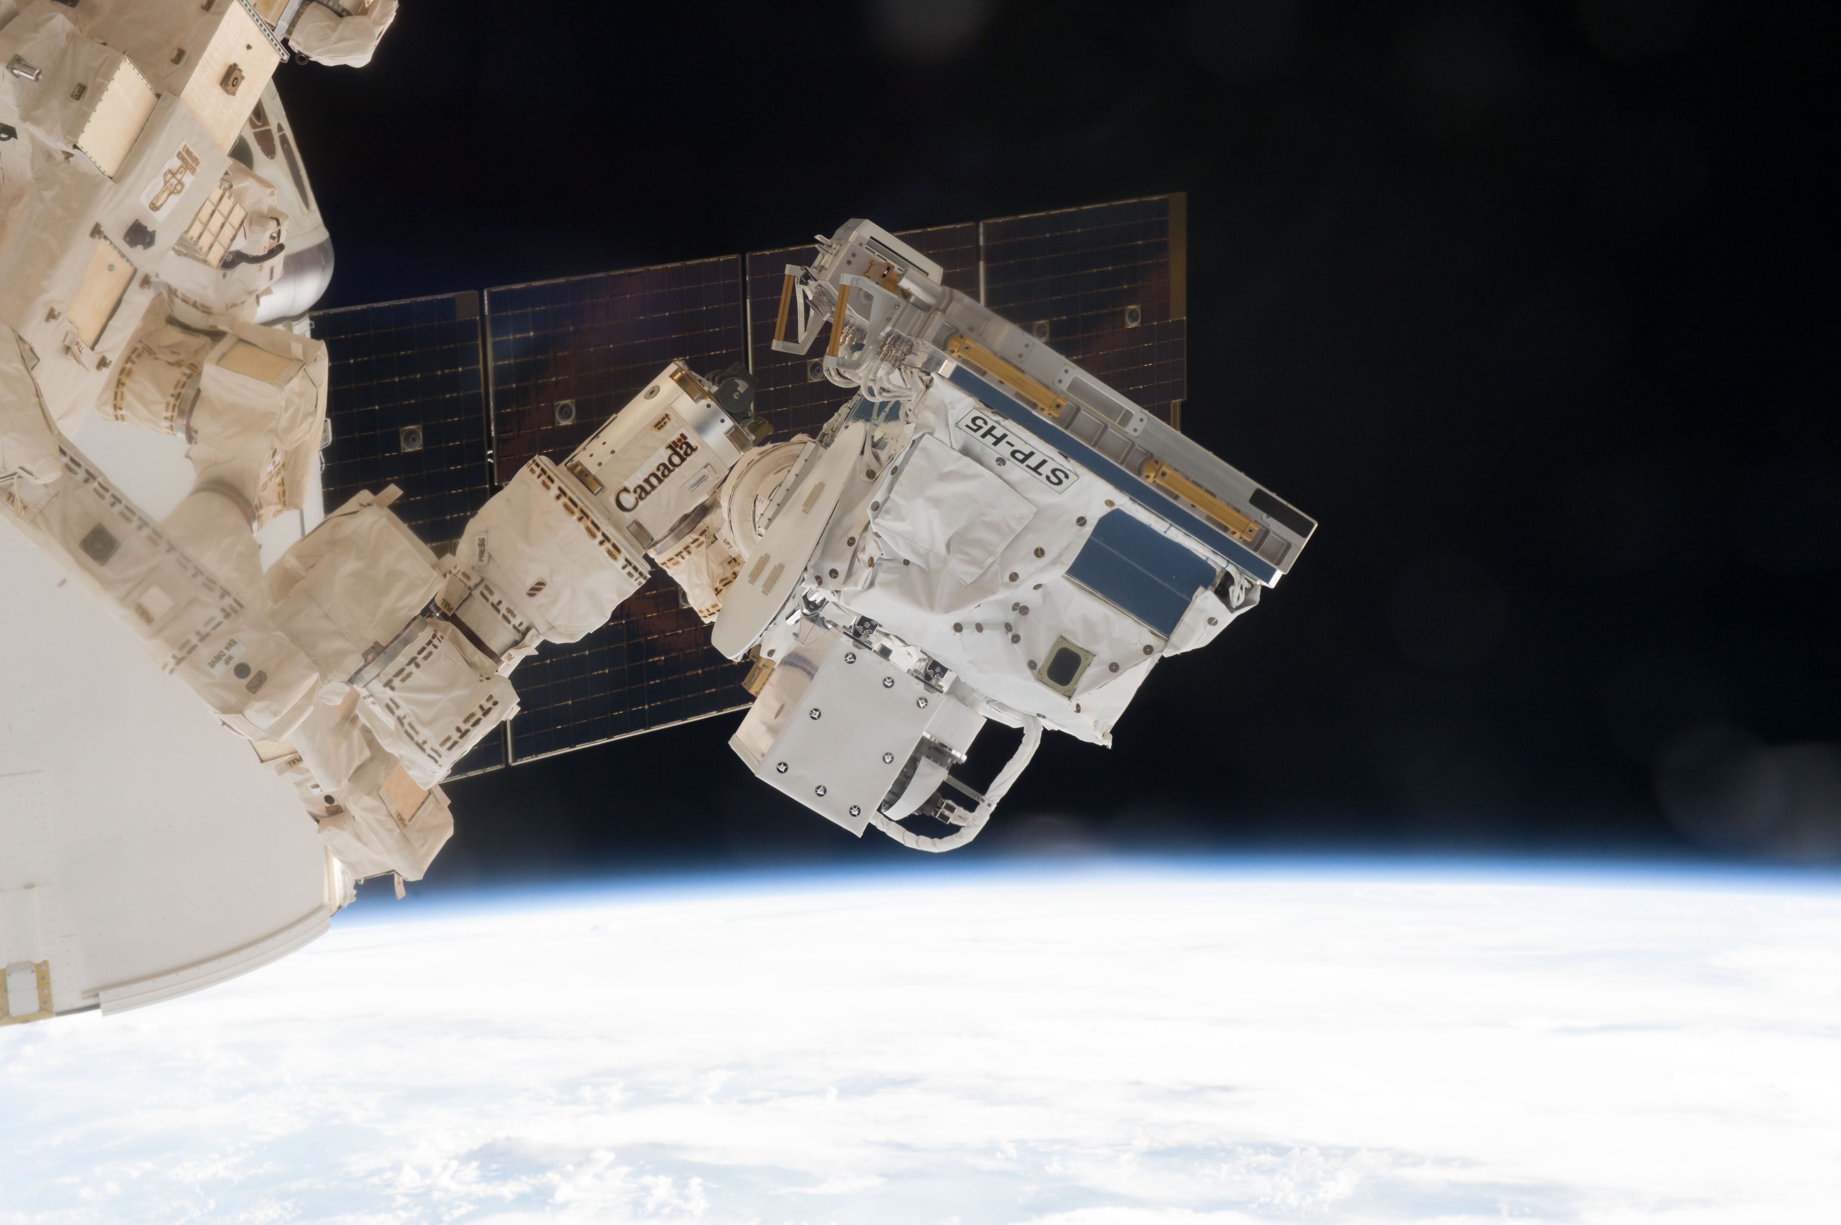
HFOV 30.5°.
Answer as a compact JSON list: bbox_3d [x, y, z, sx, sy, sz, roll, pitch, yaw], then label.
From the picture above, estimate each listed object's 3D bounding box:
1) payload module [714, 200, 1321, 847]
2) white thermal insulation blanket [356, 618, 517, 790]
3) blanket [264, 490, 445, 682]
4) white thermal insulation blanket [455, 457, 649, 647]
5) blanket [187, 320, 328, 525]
[{"bbox_3d":[0.026,-0.099,7.960,1.130,1.170,1.150,32,0,-14],"label":"payload module"},{"bbox_3d":[-1.162,0.219,8.100,0.300,0.310,0.320,-38,0,0],"label":"white thermal insulation blanket"},{"bbox_3d":[-1.364,-0.071,8.150,0.350,0.320,0.350,-38,0,0],"label":"blanket"},{"bbox_3d":[-0.872,-0.138,8.000,0.330,0.385,0.380,-44,0,0],"label":"white thermal insulation blanket"},{"bbox_3d":[-1.669,-0.480,8.500,0.340,0.500,0.360,7,0,0],"label":"blanket"}]

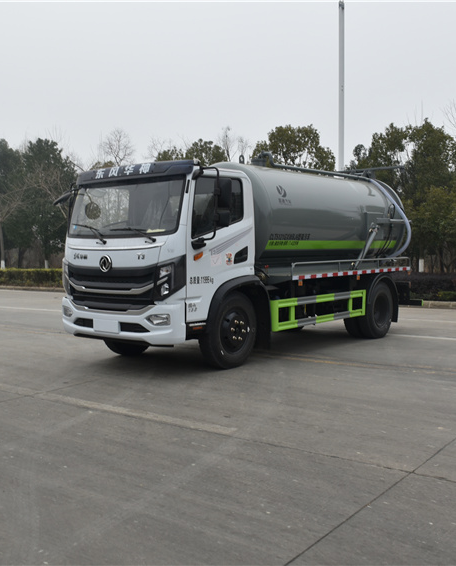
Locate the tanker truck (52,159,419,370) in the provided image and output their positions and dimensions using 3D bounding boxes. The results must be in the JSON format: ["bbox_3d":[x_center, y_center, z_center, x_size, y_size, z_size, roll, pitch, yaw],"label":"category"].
[{"bbox_3d":[0.639,-0.531,10.283,2.460,3.000,6.720,2,4,40],"label":"tanker truck"}]

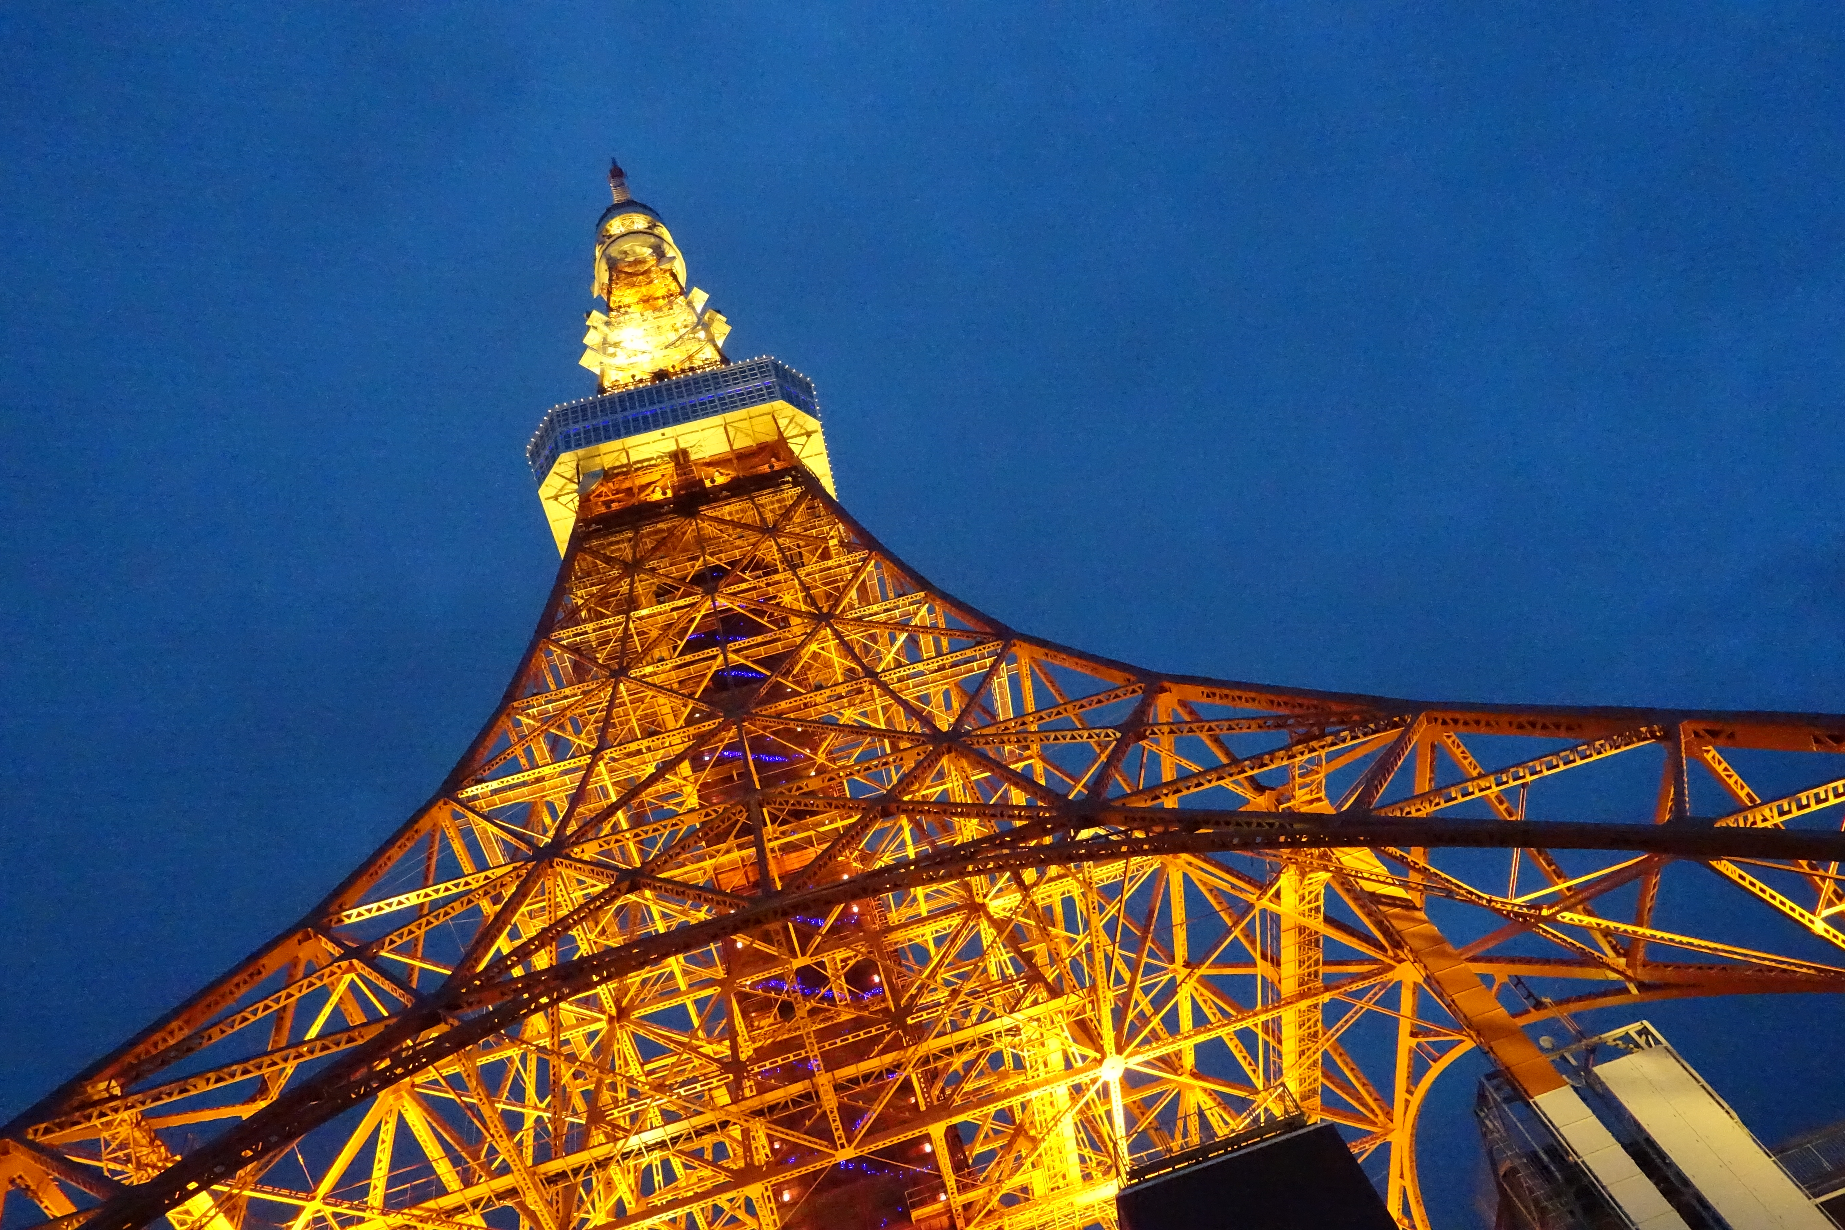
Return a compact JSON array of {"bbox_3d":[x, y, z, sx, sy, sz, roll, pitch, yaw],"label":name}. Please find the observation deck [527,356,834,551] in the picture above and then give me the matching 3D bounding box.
[{"bbox_3d":[-28.174,-10.968,158.534,36.613,10.991,36.613,-15,-56,-8],"label":"observation deck"}]

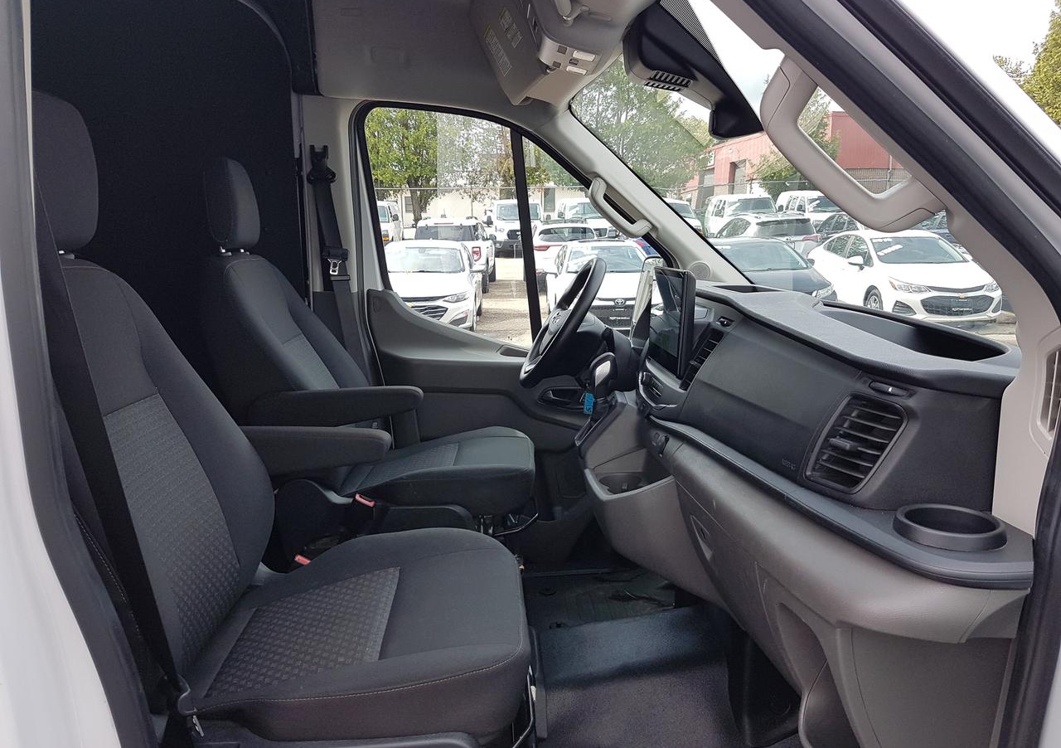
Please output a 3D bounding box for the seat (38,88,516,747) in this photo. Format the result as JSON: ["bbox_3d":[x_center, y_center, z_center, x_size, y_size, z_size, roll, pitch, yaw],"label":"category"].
[{"bbox_3d":[-0.375,0.018,1.213,0.790,0.870,0.540,0,10,0],"label":"seat"}]

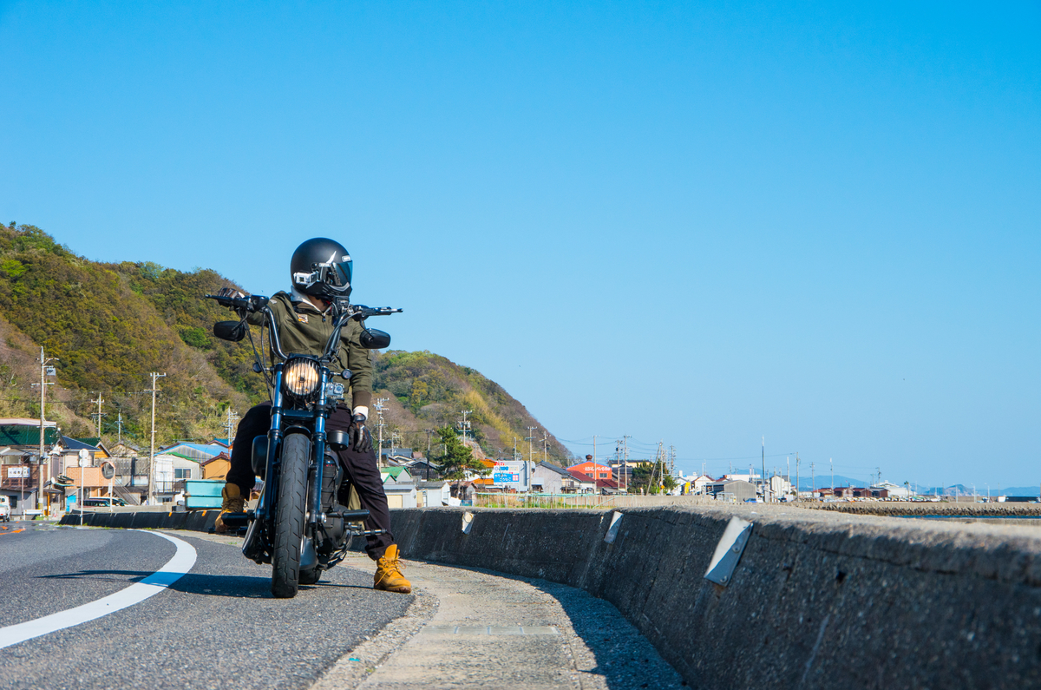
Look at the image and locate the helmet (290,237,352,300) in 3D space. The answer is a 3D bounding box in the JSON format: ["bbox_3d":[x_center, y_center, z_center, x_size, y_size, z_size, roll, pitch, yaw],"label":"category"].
[{"bbox_3d":[-0.893,-0.342,9.300,0.300,0.270,0.245,-2,-5,25],"label":"helmet"}]

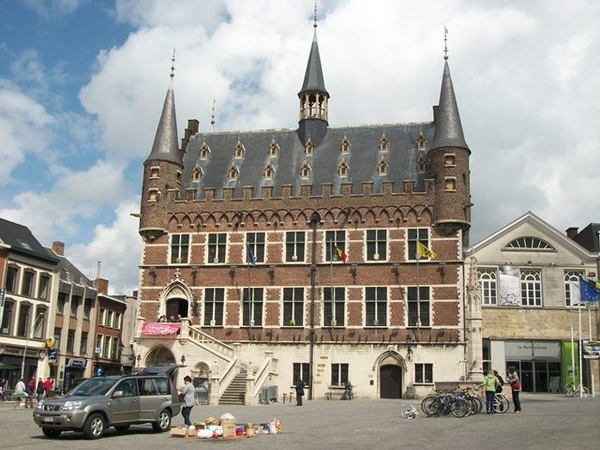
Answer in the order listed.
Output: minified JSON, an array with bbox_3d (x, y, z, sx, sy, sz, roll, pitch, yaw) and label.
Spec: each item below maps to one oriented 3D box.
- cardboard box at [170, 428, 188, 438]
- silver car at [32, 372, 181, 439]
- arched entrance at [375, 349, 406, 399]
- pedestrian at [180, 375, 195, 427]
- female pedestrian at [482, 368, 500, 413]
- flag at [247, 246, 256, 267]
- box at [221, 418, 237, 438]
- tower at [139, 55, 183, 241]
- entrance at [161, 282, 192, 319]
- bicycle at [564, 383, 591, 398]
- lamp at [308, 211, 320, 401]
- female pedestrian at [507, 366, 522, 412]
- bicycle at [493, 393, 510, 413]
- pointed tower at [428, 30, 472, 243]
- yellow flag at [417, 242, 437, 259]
[{"bbox_3d":[-3.314,5.725,19.150,0.450,0.220,0.320,3,-12,-9],"label":"cardboard box"},{"bbox_3d":[-5.352,5.081,19.792,1.780,1.720,4.500,-7,-14,29],"label":"silver car"},{"bbox_3d":[6.387,10.480,48.927,2.250,3.450,0.500,-1,-13,12],"label":"arched entrance"},{"bbox_3d":[-3.702,5.860,23.068,0.500,1.640,0.500,3,-12,-10],"label":"pedestrian"},{"bbox_3d":[7.417,6.501,26.970,0.620,1.660,0.420,-2,-12,14],"label":"female pedestrian"},{"bbox_3d":[-3.568,2.317,50.998,0.700,1.400,0.400,-2,-12,13],"label":"flag"},{"bbox_3d":[-1.942,5.618,19.177,0.370,0.480,0.360,2,-12,-5],"label":"box"},{"bbox_3d":[-11.104,-6.604,57.113,3.220,16.030,3.220,-2,-12,13],"label":"tower"},{"bbox_3d":[-9.496,6.612,53.307,2.500,4.200,0.500,-1,-13,12],"label":"entrance"},{"bbox_3d":[18.621,11.061,46.606,1.720,1.050,0.550,-1,-12,9],"label":"bicycle"},{"bbox_3d":[0.964,5.677,50.780,0.500,13.860,0.500,-1,-13,12],"label":"lamp"},{"bbox_3d":[7.913,6.088,25.577,0.480,1.670,0.500,1,-12,3],"label":"female pedestrian"},{"bbox_3d":[6.953,6.452,25.711,1.750,1.040,0.600,0,-12,5],"label":"bicycle"},{"bbox_3d":[11.142,-7.045,52.040,3.110,16.400,3.110,-2,-12,13],"label":"pointed tower"},{"bbox_3d":[8.811,1.776,48.291,1.350,1.050,0.400,-2,-12,13],"label":"yellow flag"}]

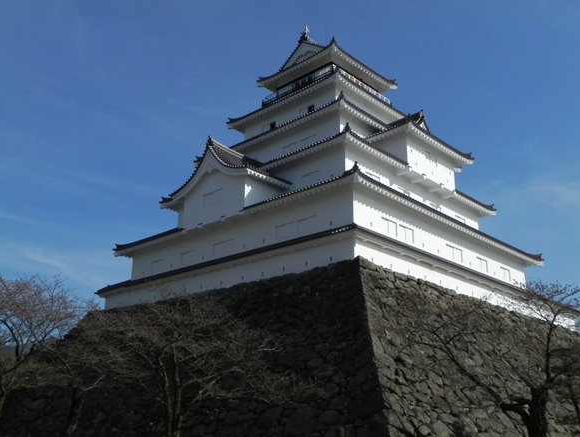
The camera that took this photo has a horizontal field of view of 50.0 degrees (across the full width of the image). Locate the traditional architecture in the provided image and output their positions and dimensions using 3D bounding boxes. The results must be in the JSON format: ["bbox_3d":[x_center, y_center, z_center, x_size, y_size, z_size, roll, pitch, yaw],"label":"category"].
[{"bbox_3d":[3.690,-3.980,55.300,27.400,25.700,28.170,-16,-25,41],"label":"traditional architecture"}]

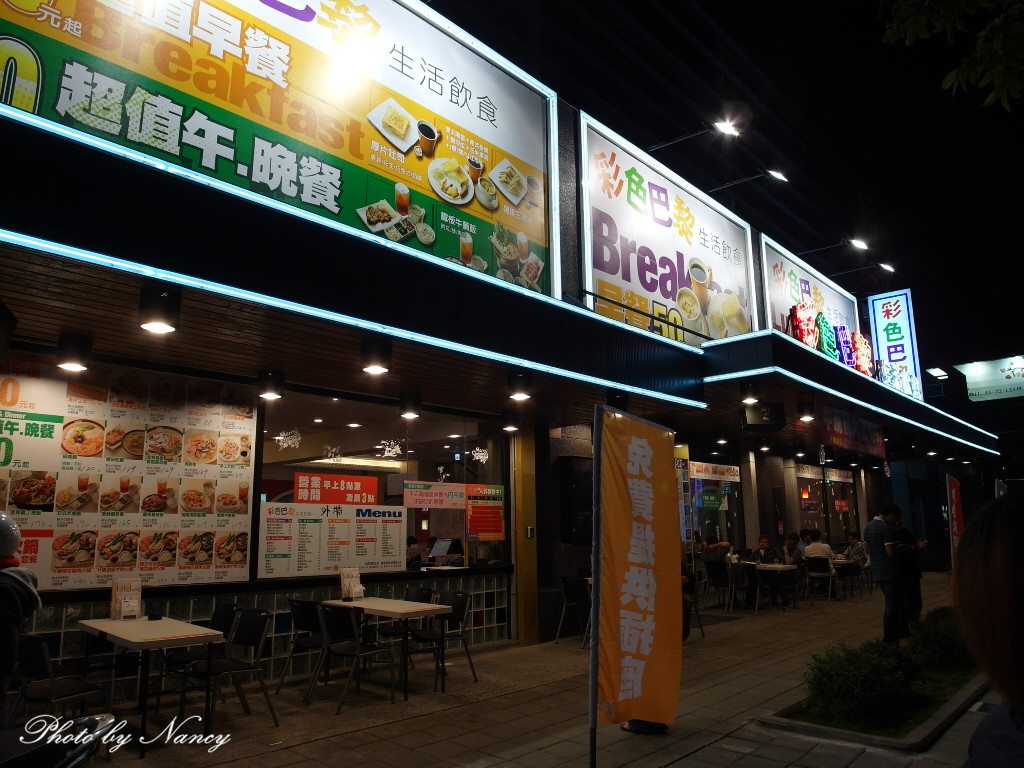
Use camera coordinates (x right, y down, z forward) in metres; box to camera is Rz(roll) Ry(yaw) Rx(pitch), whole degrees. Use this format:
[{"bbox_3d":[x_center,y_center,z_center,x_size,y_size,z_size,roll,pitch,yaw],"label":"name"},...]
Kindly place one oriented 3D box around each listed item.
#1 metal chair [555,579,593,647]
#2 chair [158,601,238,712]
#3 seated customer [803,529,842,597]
[{"bbox_3d":[0.941,2.952,9.240,0.560,0.810,0.500,9,-15,-38],"label":"metal chair"},{"bbox_3d":[-2.416,2.208,5.683,0.560,0.800,0.540,11,-16,-43],"label":"chair"},{"bbox_3d":[6.154,3.594,14.001,0.570,1.310,0.780,-9,-14,34],"label":"seated customer"}]

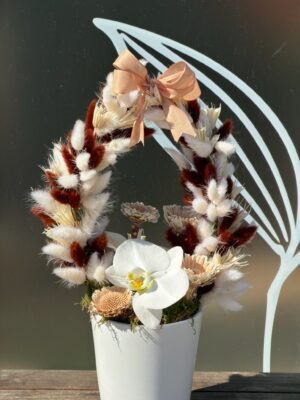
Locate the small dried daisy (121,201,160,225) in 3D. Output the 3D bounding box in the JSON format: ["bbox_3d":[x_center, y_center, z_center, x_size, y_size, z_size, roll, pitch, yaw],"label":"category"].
[{"bbox_3d":[-0.012,0.015,1.360,0.046,0.019,0.046,12,9,0],"label":"small dried daisy"}]

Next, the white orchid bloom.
[{"bbox_3d":[-0.004,0.093,1.290,0.095,0.100,0.045,2,-11,13],"label":"white orchid bloom"}]

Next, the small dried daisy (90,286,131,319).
[{"bbox_3d":[-0.042,0.116,1.285,0.045,0.020,0.045,-10,32,3],"label":"small dried daisy"}]

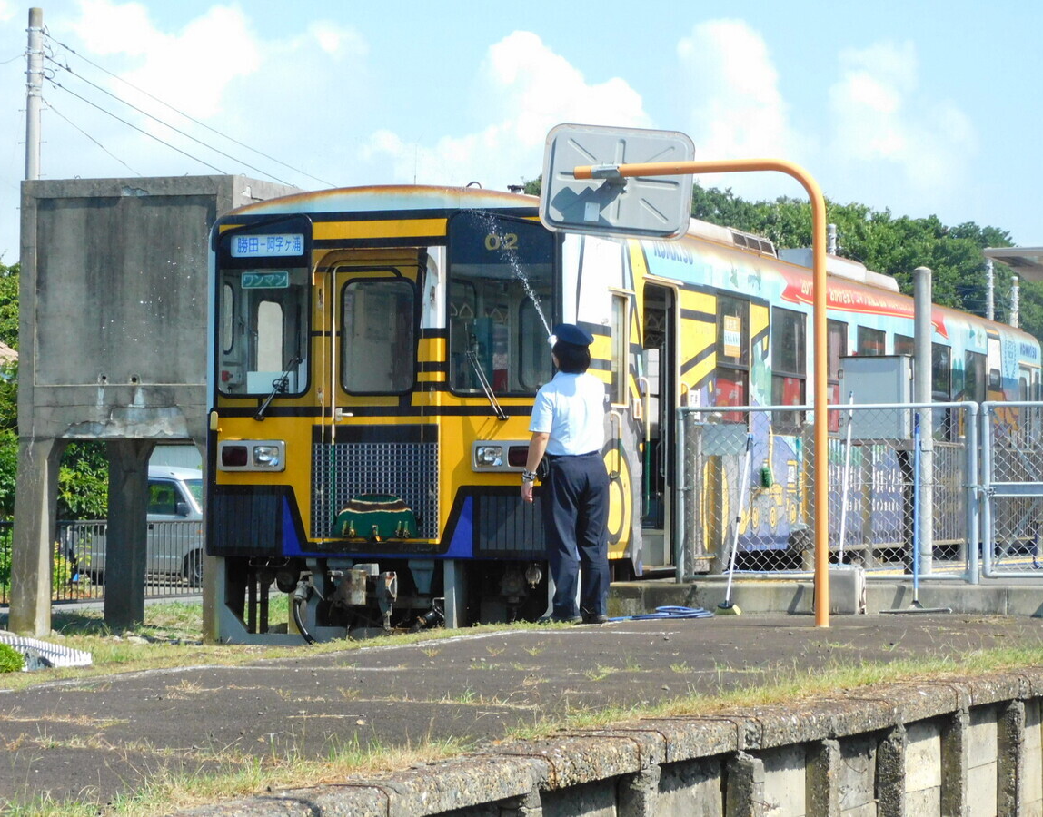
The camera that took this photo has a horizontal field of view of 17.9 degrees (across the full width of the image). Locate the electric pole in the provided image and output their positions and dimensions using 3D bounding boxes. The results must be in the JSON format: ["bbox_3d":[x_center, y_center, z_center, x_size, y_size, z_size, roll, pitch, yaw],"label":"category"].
[{"bbox_3d":[-6.809,-1.485,45.887,0.310,8.190,0.310,1,-2,0],"label":"electric pole"}]

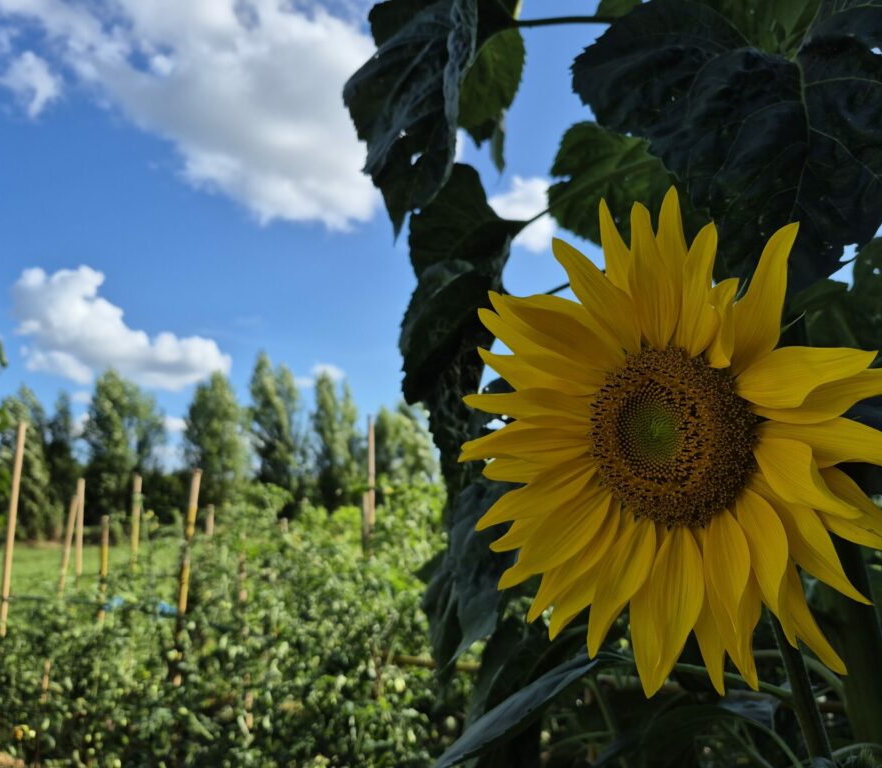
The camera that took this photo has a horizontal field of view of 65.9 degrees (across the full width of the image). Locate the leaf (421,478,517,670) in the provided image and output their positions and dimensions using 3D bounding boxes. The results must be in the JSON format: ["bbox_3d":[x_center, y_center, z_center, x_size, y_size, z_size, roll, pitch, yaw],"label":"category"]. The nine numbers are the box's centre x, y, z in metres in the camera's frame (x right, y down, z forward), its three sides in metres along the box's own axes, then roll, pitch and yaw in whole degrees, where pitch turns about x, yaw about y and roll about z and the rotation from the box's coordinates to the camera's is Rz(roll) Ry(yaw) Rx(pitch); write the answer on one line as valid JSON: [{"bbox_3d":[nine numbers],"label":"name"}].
[{"bbox_3d":[0.034,0.202,0.720,0.110,0.195,0.085,-4,-12,20],"label":"leaf"}]

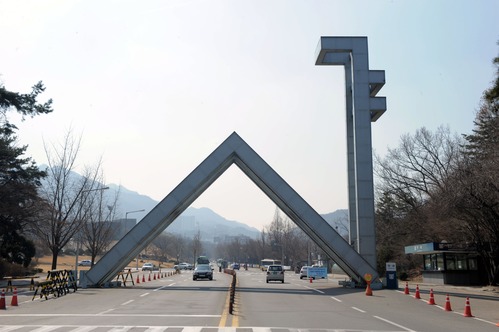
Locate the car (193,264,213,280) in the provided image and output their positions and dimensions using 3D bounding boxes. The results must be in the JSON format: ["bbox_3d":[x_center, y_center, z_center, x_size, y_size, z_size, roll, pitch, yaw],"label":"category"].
[{"bbox_3d":[-4.393,10.151,53.051,1.800,1.440,4.500,0,-10,0],"label":"car"}]

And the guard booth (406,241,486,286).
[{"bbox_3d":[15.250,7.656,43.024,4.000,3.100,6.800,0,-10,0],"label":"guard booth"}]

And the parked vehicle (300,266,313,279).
[{"bbox_3d":[6.725,12.225,64.059,1.780,1.560,4.500,0,-10,-1],"label":"parked vehicle"}]

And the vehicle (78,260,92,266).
[{"bbox_3d":[-41.016,24.584,139.859,4.500,1.460,1.780,0,-10,0],"label":"vehicle"}]

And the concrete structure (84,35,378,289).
[{"bbox_3d":[-0.845,-0.293,43.313,22.550,19.230,3.320,0,-10,0],"label":"concrete structure"}]

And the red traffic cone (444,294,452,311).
[{"bbox_3d":[8.035,5.488,22.399,0.360,0.710,0.360,0,-10,0],"label":"red traffic cone"}]

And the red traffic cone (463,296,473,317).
[{"bbox_3d":[7.815,5.023,19.841,0.360,0.710,0.360,0,-10,0],"label":"red traffic cone"}]

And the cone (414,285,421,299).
[{"bbox_3d":[8.542,6.378,28.131,0.360,0.710,0.360,0,-10,0],"label":"cone"}]

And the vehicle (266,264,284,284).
[{"bbox_3d":[2.556,10.535,54.203,1.740,1.630,4.400,0,-10,-1],"label":"vehicle"}]

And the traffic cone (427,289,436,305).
[{"bbox_3d":[8.274,5.921,25.166,0.360,0.710,0.360,0,-10,0],"label":"traffic cone"}]

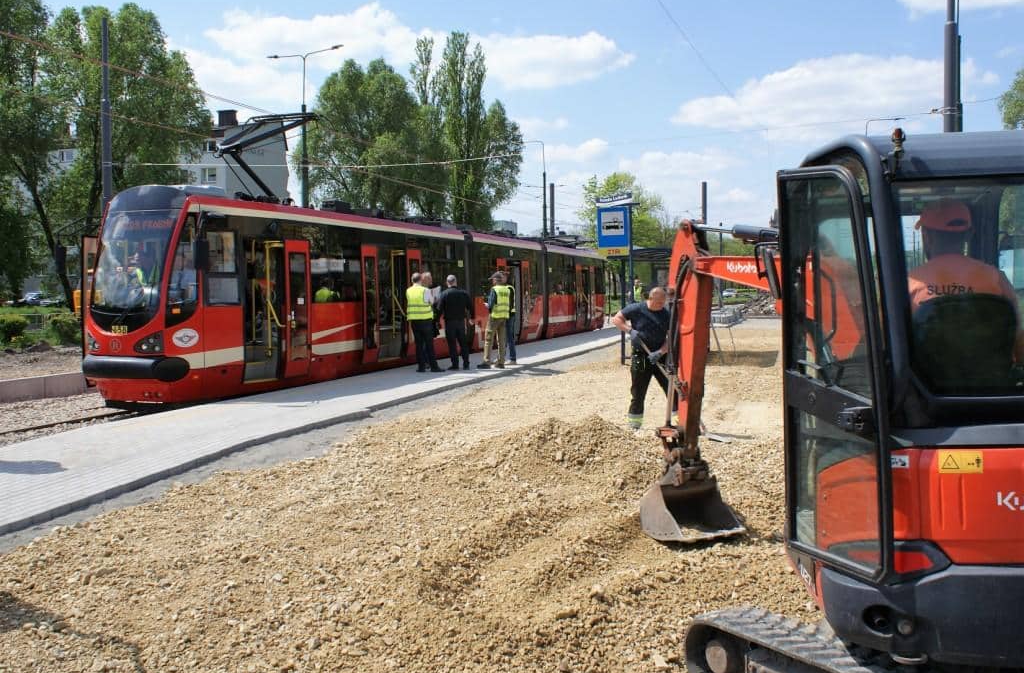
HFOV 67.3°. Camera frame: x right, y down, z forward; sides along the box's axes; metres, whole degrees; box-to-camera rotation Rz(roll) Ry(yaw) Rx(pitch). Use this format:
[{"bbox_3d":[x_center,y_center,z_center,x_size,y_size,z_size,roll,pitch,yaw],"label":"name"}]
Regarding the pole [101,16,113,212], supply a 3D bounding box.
[{"bbox_3d":[-12.212,-4.648,23.235,0.300,9.680,0.300,2,4,22],"label":"pole"}]

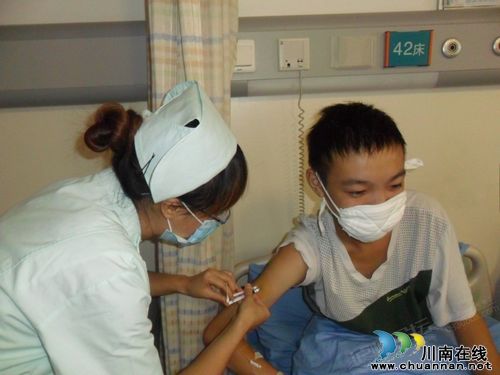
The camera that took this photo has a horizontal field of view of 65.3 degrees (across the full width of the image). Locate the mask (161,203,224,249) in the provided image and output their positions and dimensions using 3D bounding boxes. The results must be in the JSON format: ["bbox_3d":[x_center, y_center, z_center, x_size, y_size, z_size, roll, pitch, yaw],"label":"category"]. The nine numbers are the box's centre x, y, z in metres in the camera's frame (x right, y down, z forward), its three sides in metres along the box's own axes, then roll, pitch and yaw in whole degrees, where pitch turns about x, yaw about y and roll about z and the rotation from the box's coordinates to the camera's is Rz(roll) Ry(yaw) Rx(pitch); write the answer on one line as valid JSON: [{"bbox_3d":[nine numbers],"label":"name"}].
[{"bbox_3d":[-0.112,0.062,0.735,0.100,0.072,0.120,-52,29,-8],"label":"mask"}]

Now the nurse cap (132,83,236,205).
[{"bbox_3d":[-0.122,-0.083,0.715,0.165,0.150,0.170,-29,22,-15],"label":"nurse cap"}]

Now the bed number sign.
[{"bbox_3d":[0.459,-0.398,1.120,0.142,0.099,0.015,-4,14,-5],"label":"bed number sign"}]

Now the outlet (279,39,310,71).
[{"bbox_3d":[0.127,-0.373,1.095,0.087,0.087,0.012,-4,14,-5],"label":"outlet"}]

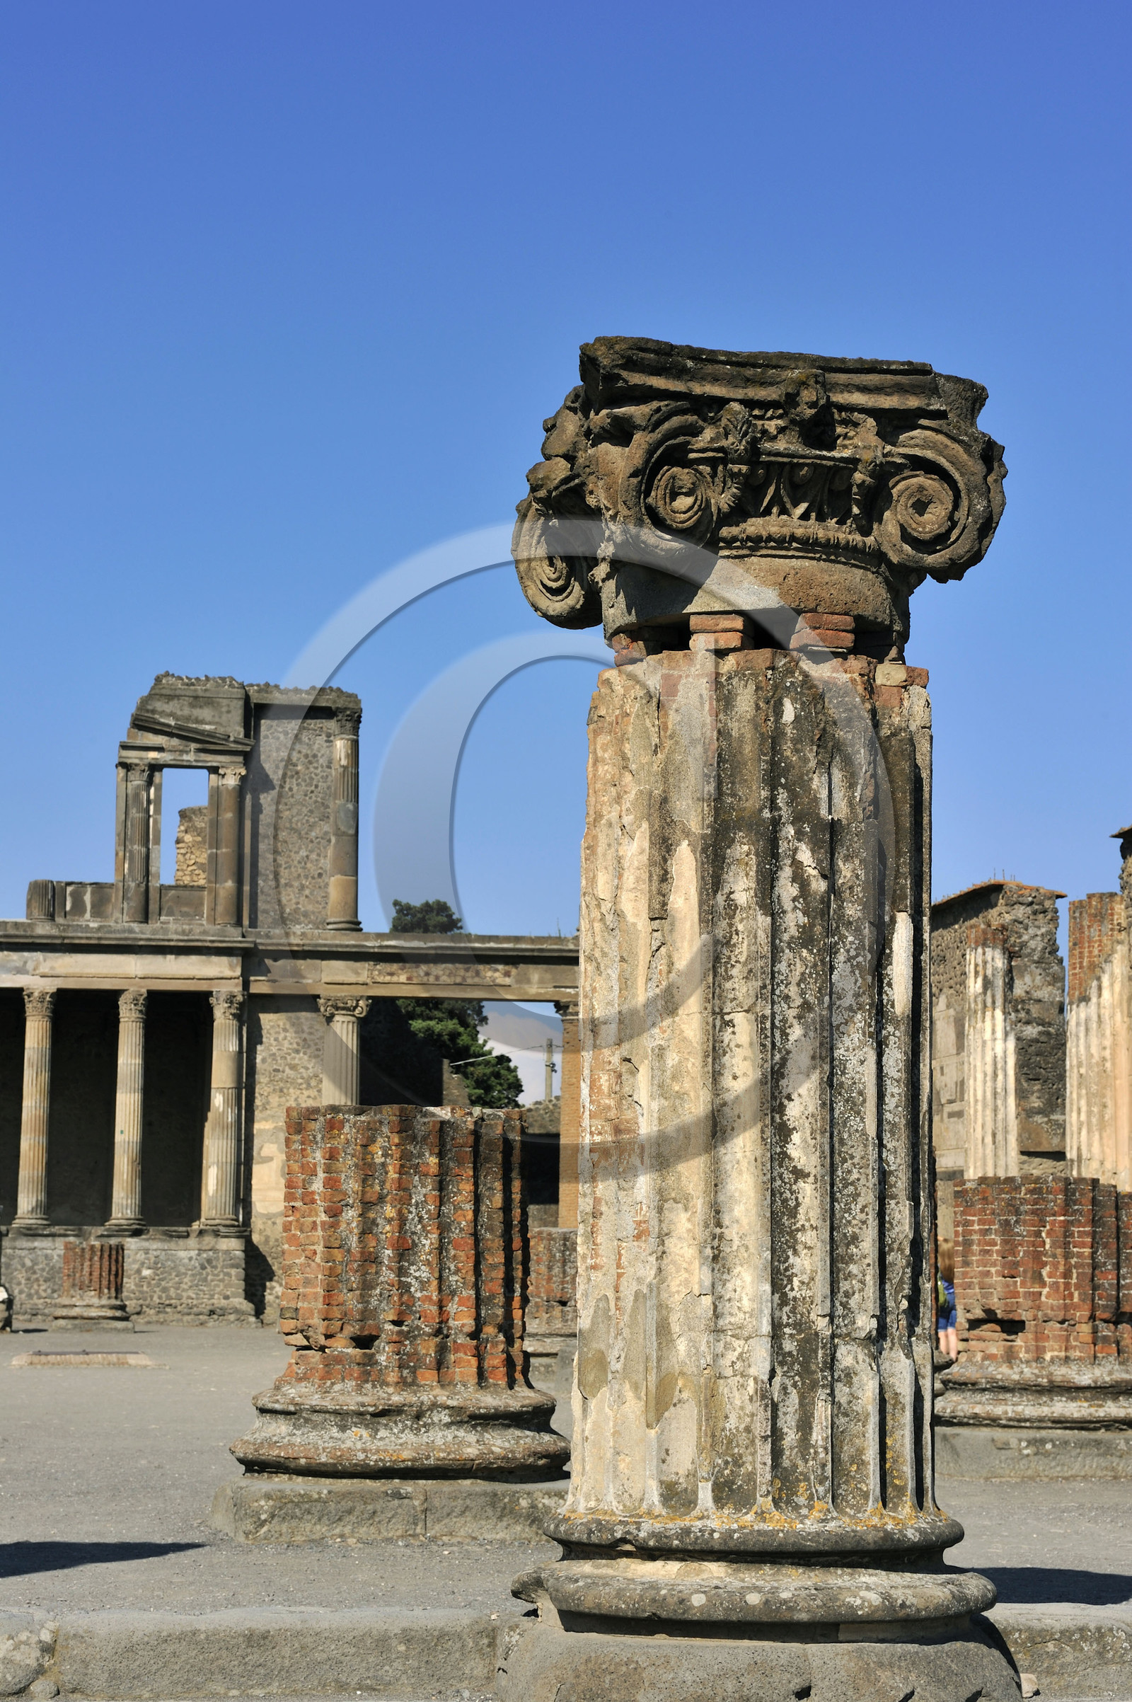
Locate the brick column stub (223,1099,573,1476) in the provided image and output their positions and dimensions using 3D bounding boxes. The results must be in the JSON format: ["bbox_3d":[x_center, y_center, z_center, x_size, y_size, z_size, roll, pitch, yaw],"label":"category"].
[{"bbox_3d":[-0.707,1.923,14.386,1.480,1.560,1.480,2,-7,-10],"label":"brick column stub"}]

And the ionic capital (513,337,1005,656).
[{"bbox_3d":[0.602,-1.070,10.785,1.330,0.790,1.330,2,-7,-10],"label":"ionic capital"}]

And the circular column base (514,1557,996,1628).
[{"bbox_3d":[0.596,2.325,10.450,1.530,0.165,1.530,0,-7,0],"label":"circular column base"}]

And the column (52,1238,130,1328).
[{"bbox_3d":[-8.393,7.679,58.500,1.420,1.560,1.420,2,-7,-9],"label":"column"}]

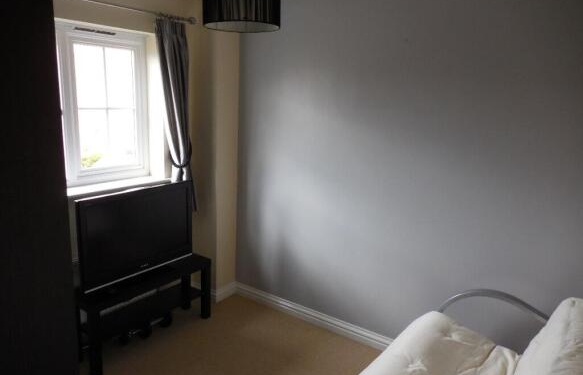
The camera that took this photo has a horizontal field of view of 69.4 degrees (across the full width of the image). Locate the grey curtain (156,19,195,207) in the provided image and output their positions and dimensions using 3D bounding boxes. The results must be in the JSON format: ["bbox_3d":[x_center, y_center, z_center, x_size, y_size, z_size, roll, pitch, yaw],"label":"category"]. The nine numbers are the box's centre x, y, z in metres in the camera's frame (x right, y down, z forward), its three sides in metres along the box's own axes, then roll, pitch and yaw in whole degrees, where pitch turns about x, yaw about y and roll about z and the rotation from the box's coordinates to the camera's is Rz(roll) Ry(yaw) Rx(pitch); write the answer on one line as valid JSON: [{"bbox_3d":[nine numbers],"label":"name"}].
[{"bbox_3d":[-0.814,-0.459,2.968,0.115,1.340,0.295,12,16,34],"label":"grey curtain"}]

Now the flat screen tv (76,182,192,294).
[{"bbox_3d":[-0.960,0.295,2.686,0.180,0.578,0.787,12,16,34],"label":"flat screen tv"}]

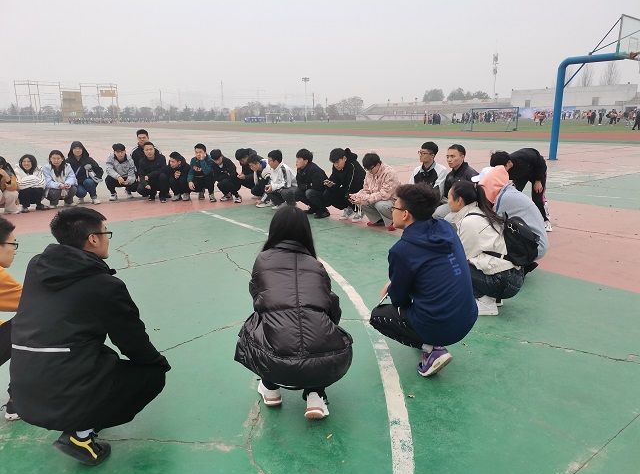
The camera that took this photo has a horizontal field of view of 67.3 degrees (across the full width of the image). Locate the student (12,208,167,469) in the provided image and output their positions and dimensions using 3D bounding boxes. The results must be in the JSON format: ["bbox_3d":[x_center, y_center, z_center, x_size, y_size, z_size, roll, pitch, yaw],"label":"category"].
[{"bbox_3d":[-0.951,0.415,1.985,0.530,1.059,0.700,9,17,32],"label":"student"}]

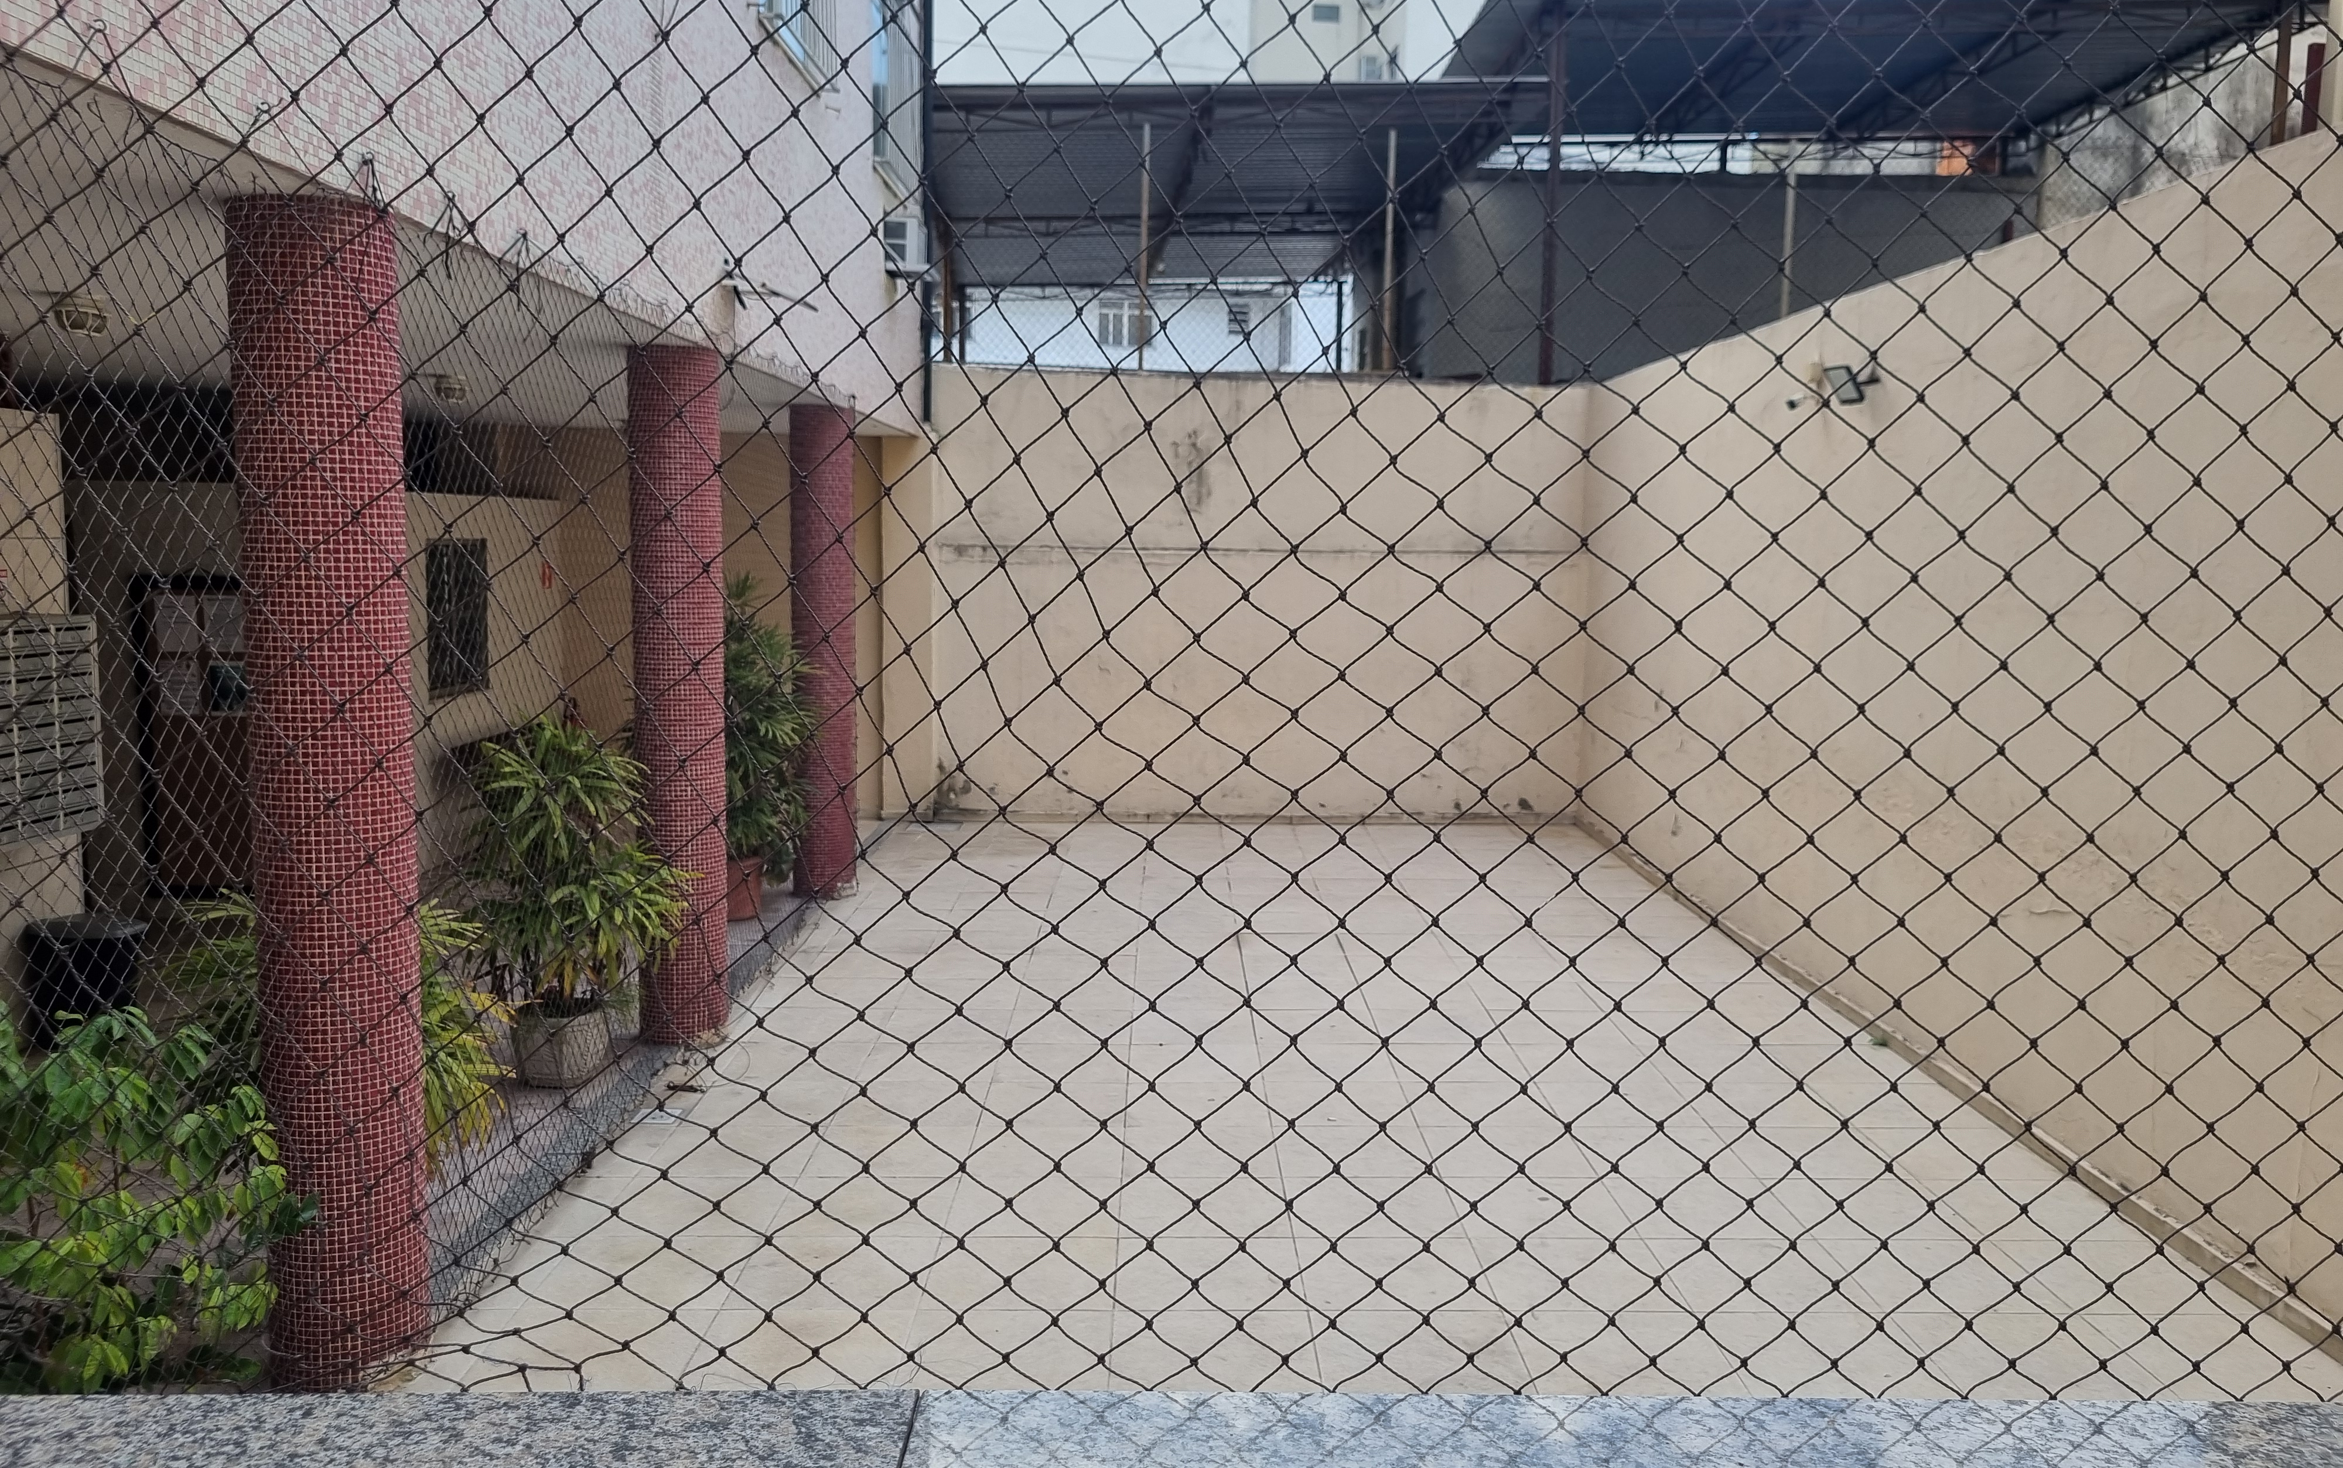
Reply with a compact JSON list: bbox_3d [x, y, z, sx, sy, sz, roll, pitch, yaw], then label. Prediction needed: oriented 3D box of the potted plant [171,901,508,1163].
[{"bbox_3d":[-2.639,1.038,5.649,1.021,1.028,0.920,1,6,0],"label":"potted plant"}]

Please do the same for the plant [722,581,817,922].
[{"bbox_3d":[-2.562,0.066,10.222,0.974,1.986,0.880,1,6,0],"label":"plant"}]

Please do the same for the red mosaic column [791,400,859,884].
[{"bbox_3d":[-2.142,-0.500,10.866,0.384,2.987,0.384,1,6,0],"label":"red mosaic column"}]

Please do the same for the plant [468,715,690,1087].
[{"bbox_3d":[-2.392,0.660,7.147,0.884,1.467,0.850,1,6,0],"label":"plant"}]

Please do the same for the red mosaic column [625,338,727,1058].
[{"bbox_3d":[-2.149,-0.160,7.699,0.384,2.987,0.384,1,6,0],"label":"red mosaic column"}]

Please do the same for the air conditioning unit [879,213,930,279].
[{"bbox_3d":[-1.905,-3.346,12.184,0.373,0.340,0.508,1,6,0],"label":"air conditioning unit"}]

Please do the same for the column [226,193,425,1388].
[{"bbox_3d":[-2.156,0.179,4.536,0.384,2.987,0.384,1,6,0],"label":"column"}]

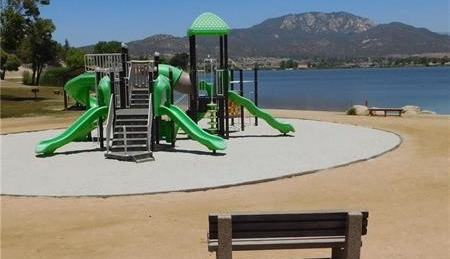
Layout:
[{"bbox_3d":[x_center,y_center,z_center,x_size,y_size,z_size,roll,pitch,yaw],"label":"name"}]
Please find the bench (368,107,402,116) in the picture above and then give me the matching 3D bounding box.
[{"bbox_3d":[8.091,-0.882,26.200,1.720,0.430,0.450,-1,7,-5],"label":"bench"}]

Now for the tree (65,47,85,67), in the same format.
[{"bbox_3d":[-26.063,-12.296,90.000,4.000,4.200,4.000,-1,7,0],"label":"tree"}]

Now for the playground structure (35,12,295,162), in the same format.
[{"bbox_3d":[-1.706,-1.834,17.683,8.550,4.400,7.800,-2,7,-10],"label":"playground structure"}]

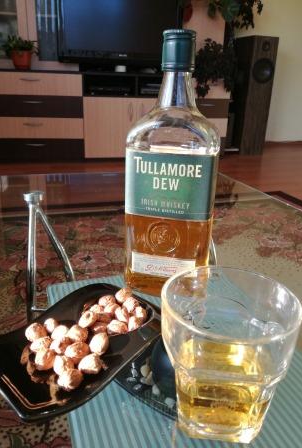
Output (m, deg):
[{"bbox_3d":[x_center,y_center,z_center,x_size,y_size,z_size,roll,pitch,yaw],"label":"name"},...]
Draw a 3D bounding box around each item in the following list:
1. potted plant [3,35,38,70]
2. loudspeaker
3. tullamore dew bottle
[{"bbox_3d":[-0.978,-1.285,2.618,0.237,0.238,0.222,-3,22,-12],"label":"potted plant"},{"bbox_3d":[0.967,-1.204,3.356,0.240,1.020,0.295,-3,22,-12],"label":"loudspeaker"},{"bbox_3d":[0.023,-0.057,0.375,0.096,0.267,0.067,5,22,7],"label":"tullamore dew bottle"}]

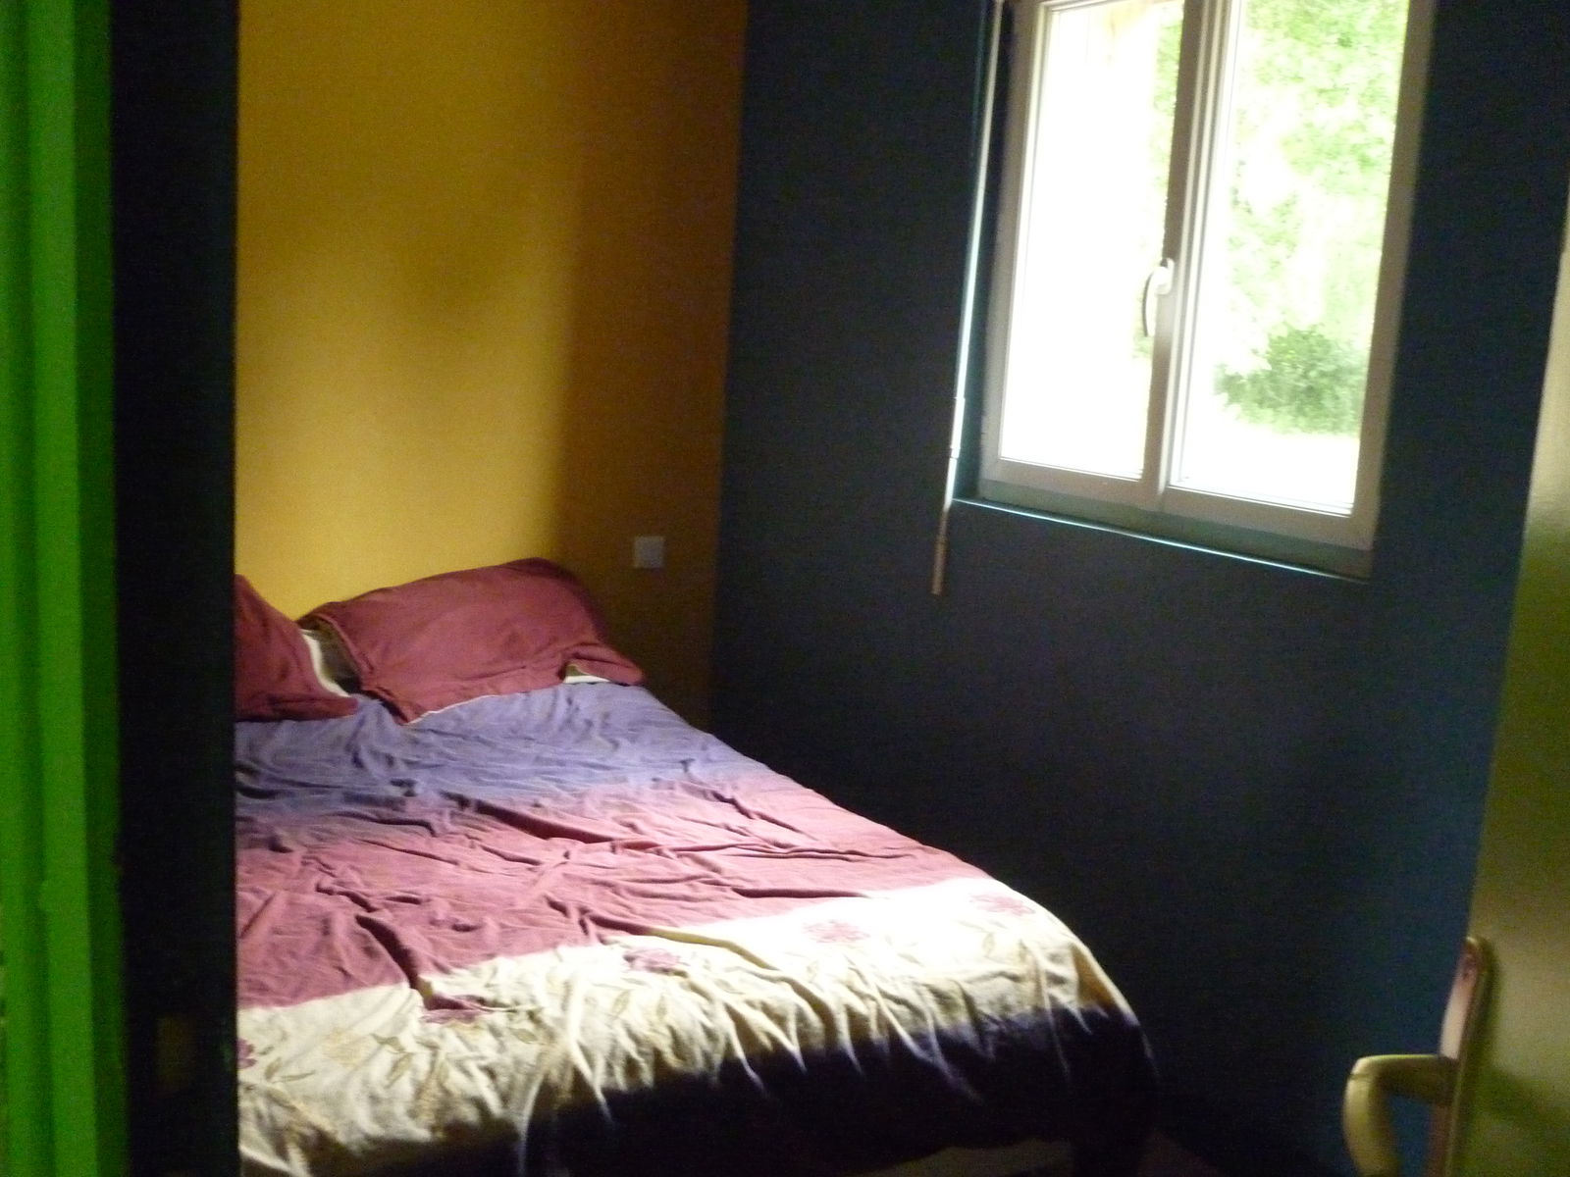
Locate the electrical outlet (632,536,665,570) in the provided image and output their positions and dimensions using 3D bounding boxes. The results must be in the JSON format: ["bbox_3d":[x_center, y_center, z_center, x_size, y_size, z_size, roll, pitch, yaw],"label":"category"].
[{"bbox_3d":[-0.356,-0.095,3.920,0.083,0.083,0.015,-1,10,-27],"label":"electrical outlet"}]

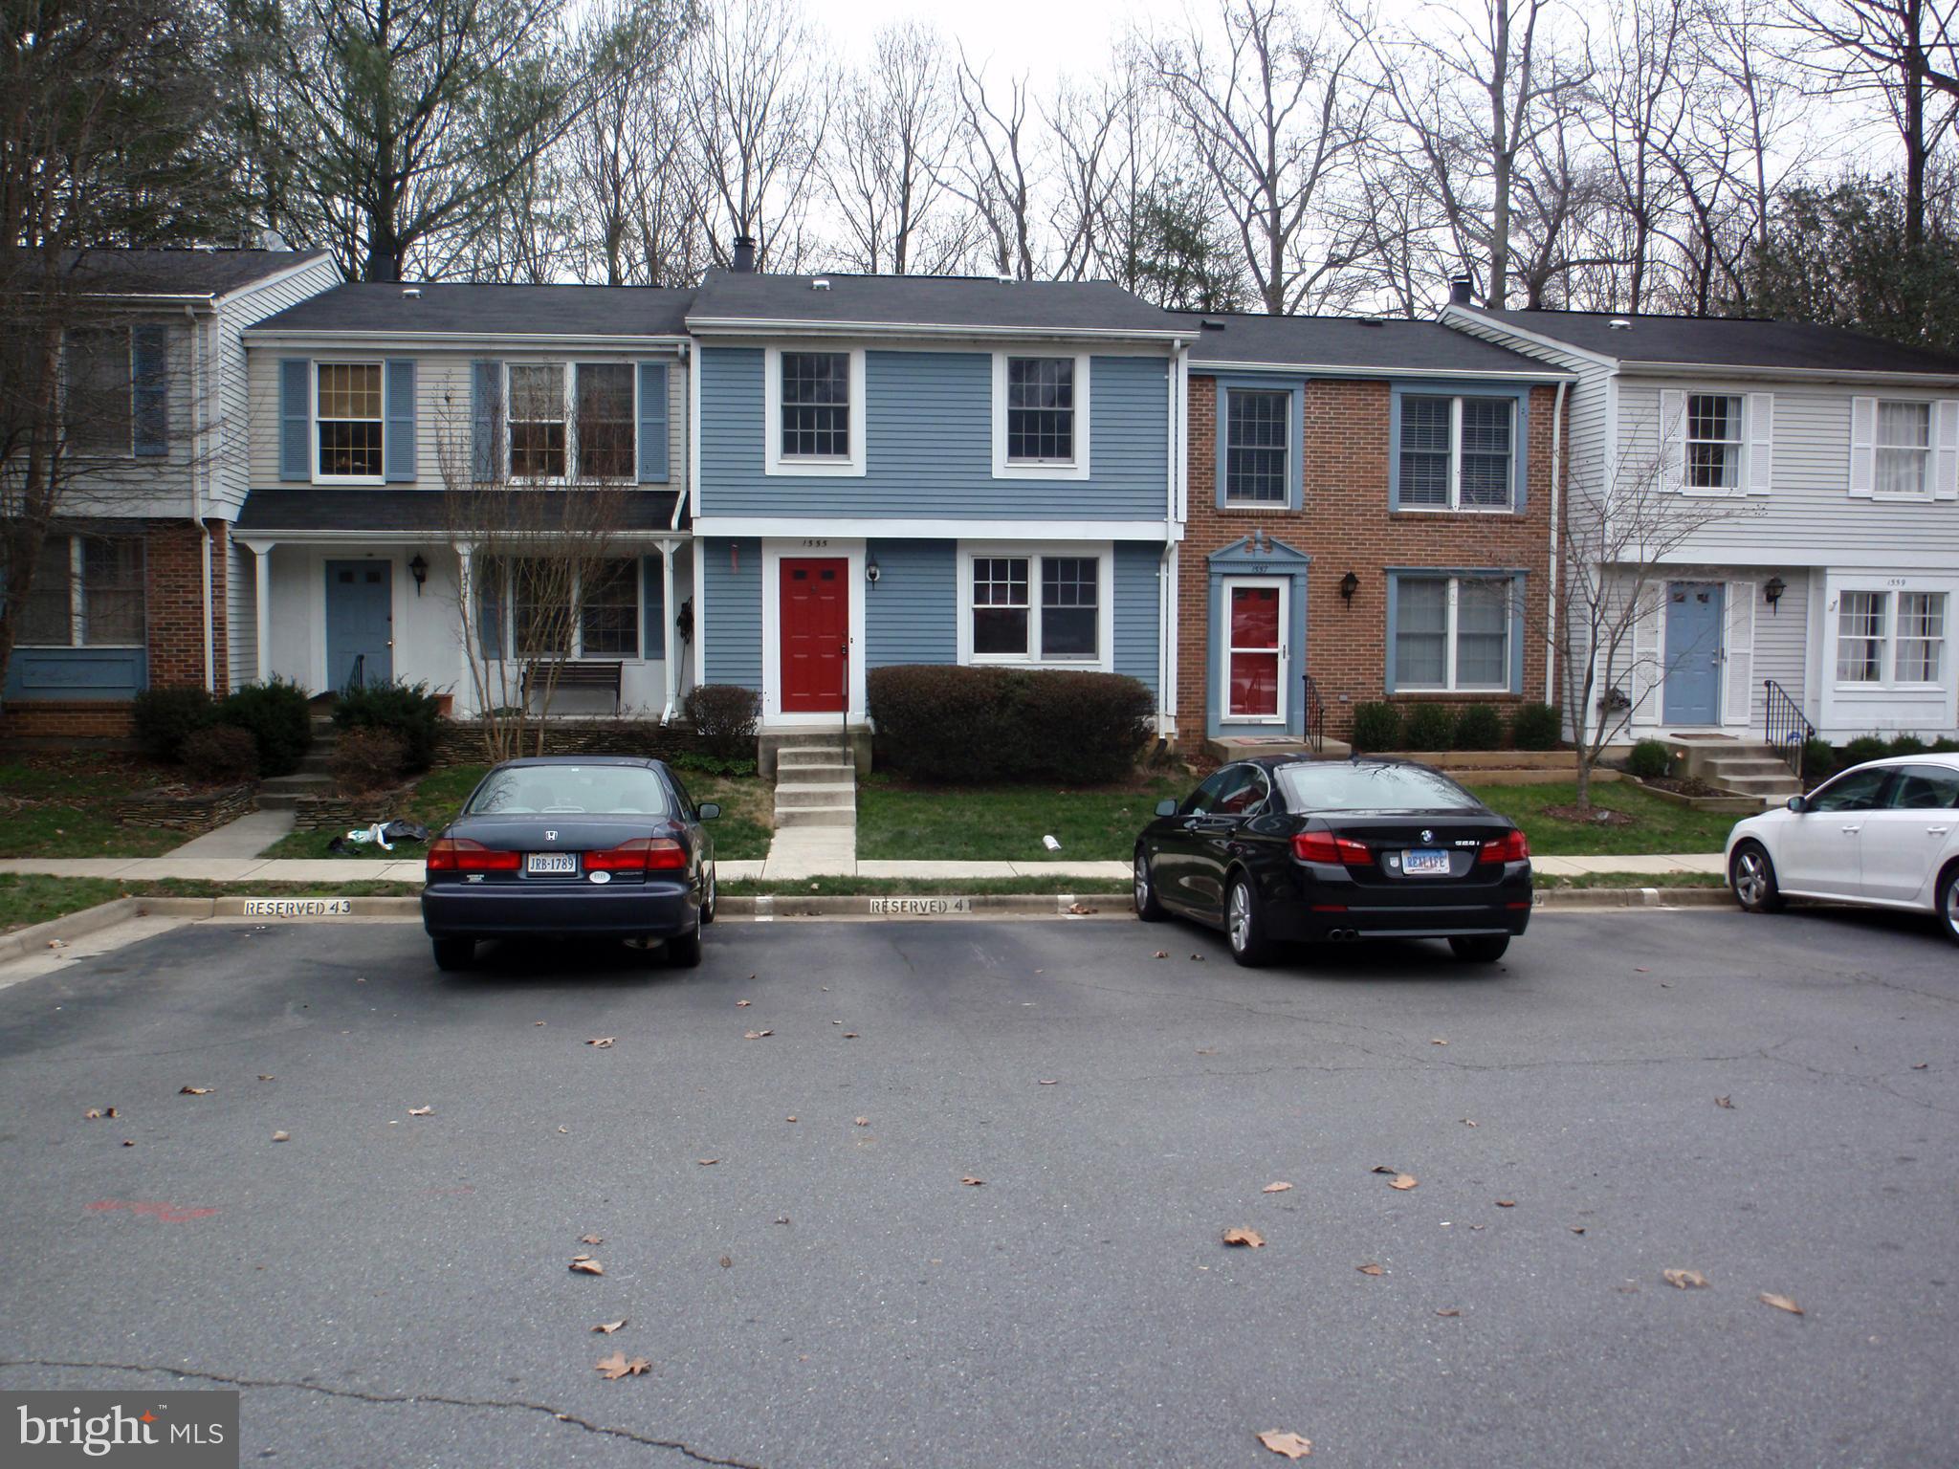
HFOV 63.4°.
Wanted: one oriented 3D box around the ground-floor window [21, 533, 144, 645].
[{"bbox_3d":[-11.286,-1.807,19.900,1.520,1.380,0.120,0,4,-5],"label":"ground-floor window"}]

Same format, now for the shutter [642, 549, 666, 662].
[{"bbox_3d":[-4.436,-1.748,21.800,0.370,1.430,0.050,0,4,-6],"label":"shutter"}]

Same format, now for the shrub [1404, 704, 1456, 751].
[{"bbox_3d":[6.229,-0.095,21.900,0.680,0.650,0.660,0,4,-5],"label":"shrub"}]

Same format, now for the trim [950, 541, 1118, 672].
[{"bbox_3d":[0.729,-1.681,20.850,2.110,1.720,0.060,0,4,-6],"label":"trim"}]

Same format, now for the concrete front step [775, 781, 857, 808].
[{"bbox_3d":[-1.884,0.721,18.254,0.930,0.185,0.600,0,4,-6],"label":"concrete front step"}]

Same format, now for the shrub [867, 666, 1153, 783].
[{"bbox_3d":[0.330,-0.152,19.750,3.414,1.374,1.400,0,3,-6],"label":"shrub"}]

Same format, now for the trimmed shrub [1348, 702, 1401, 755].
[{"bbox_3d":[5.448,-0.090,21.850,0.705,0.728,0.720,0,3,-6],"label":"trimmed shrub"}]

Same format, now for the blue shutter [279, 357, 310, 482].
[{"bbox_3d":[-8.902,-4.093,20.620,0.390,1.590,0.050,0,4,-6],"label":"blue shutter"}]

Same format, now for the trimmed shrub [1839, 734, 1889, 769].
[{"bbox_3d":[11.786,0.255,21.100,0.600,0.488,0.620,0,3,-6],"label":"trimmed shrub"}]

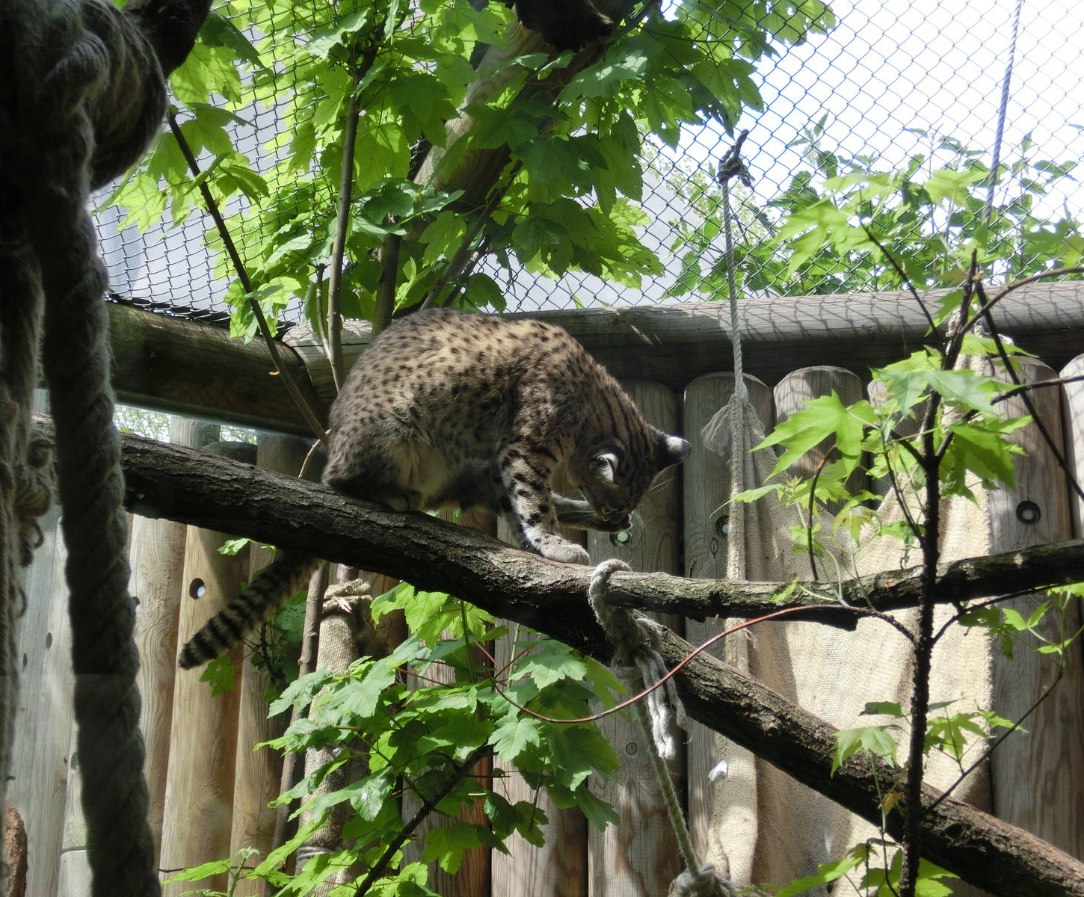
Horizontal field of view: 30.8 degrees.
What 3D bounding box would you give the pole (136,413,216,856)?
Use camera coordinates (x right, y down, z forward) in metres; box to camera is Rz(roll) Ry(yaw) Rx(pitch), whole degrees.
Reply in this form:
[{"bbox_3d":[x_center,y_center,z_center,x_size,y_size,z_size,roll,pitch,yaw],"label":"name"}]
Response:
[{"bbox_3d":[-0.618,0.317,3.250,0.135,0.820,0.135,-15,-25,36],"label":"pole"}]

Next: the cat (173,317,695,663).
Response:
[{"bbox_3d":[-0.121,0.045,2.220,0.570,0.400,0.190,-1,-19,6],"label":"cat"}]

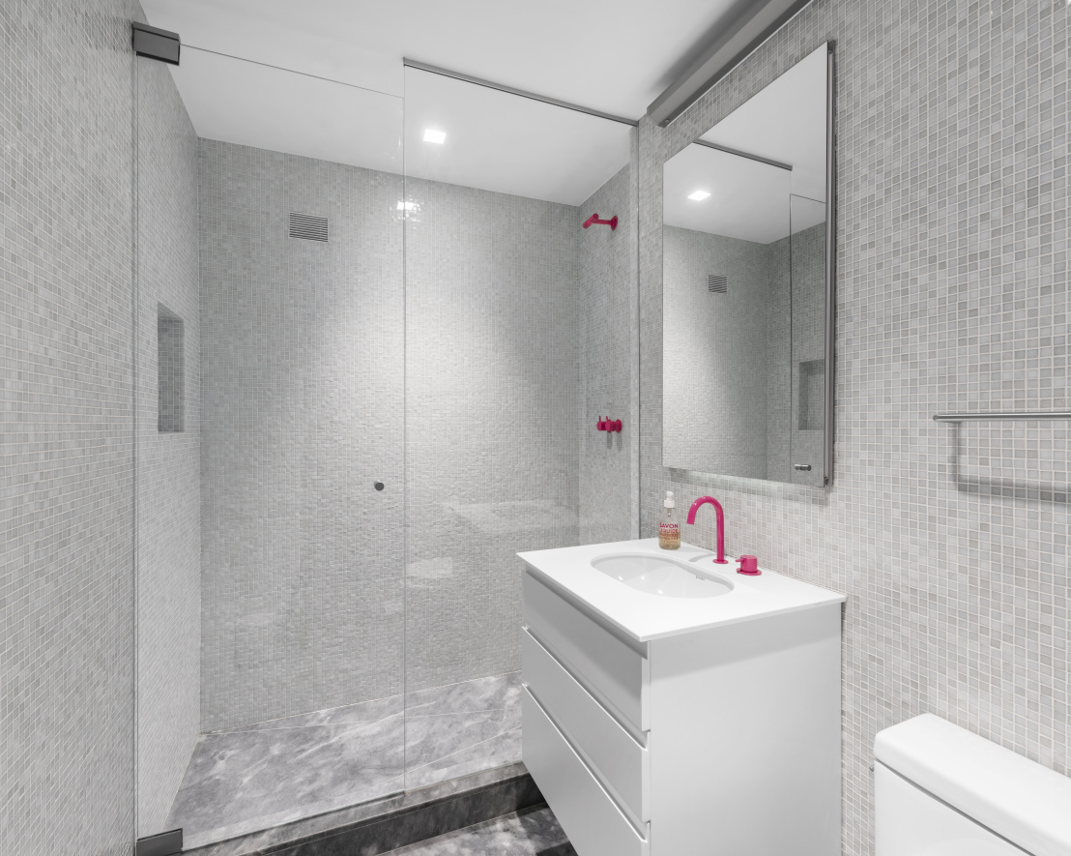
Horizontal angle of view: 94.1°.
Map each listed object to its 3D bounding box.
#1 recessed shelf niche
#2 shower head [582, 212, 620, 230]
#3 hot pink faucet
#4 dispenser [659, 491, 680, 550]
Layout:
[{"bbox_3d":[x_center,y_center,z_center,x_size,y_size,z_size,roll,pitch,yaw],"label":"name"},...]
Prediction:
[{"bbox_3d":[-1.193,-0.178,1.577,0.076,0.389,0.287,0,0,-22],"label":"recessed shelf niche"},{"bbox_3d":[0.292,-0.903,2.202,0.127,0.069,0.110,0,0,-22],"label":"shower head"},{"bbox_3d":[0.478,0.283,1.386,0.137,0.189,0.043,0,0,-22],"label":"hot pink faucet"},{"bbox_3d":[0.424,0.289,1.574,0.069,0.178,0.072,0,0,12],"label":"dispenser"}]

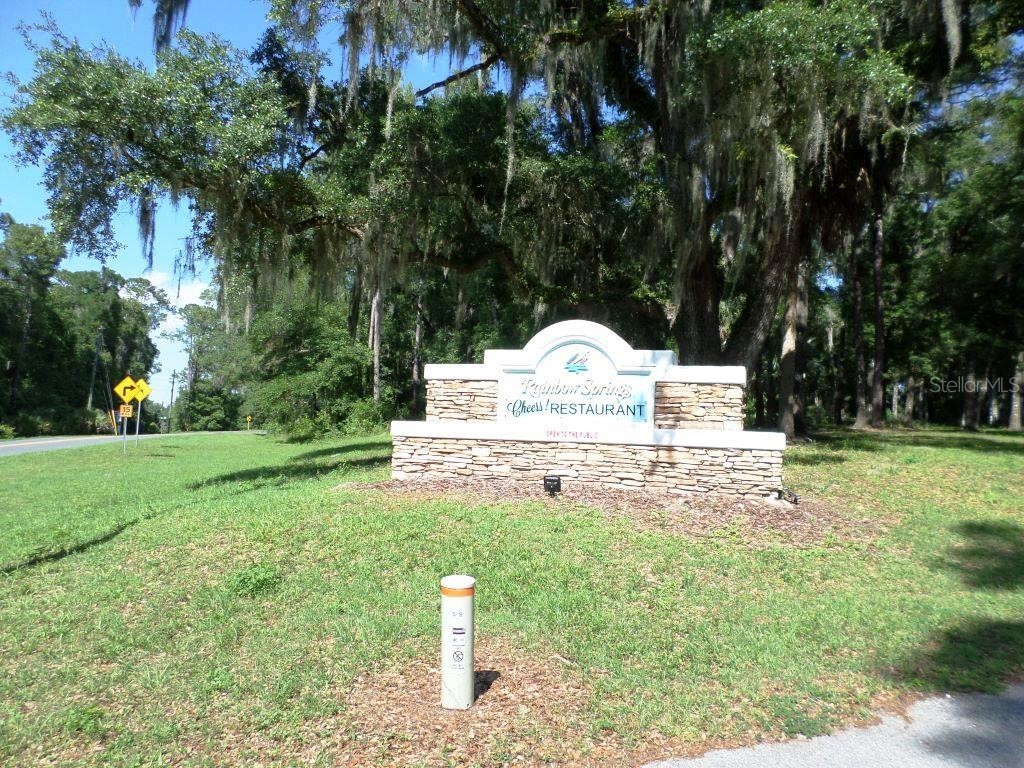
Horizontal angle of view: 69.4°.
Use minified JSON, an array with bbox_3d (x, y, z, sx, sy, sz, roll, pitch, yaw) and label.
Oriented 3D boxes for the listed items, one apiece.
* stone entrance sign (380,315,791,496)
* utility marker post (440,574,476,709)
[{"bbox_3d":[0.997,0.312,10.893,5.638,2.398,0.800,1,-3,16],"label":"stone entrance sign"},{"bbox_3d":[-0.281,1.357,3.865,0.172,0.636,0.172,2,-3,-3],"label":"utility marker post"}]

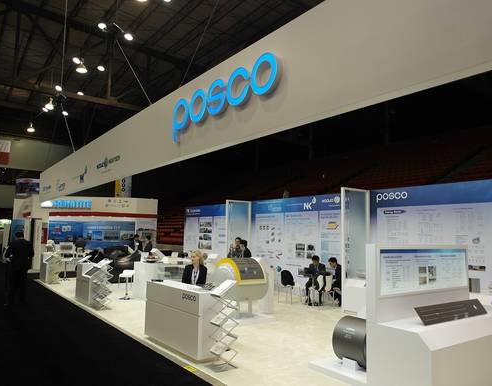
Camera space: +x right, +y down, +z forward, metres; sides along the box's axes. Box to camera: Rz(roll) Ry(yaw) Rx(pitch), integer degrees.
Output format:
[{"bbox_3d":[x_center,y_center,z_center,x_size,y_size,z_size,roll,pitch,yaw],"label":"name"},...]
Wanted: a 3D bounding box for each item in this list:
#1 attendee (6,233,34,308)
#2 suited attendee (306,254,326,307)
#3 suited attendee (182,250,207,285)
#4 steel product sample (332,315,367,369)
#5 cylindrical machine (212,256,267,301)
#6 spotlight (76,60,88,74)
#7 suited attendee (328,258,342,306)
[{"bbox_3d":[-5.572,1.874,9.621,0.620,1.760,0.450,5,-8,-35],"label":"attendee"},{"bbox_3d":[1.771,2.151,9.666,0.550,1.210,0.720,-1,-7,17],"label":"suited attendee"},{"bbox_3d":[-0.831,1.570,6.158,0.450,1.280,0.550,-1,-7,17],"label":"suited attendee"},{"bbox_3d":[1.440,1.862,4.800,0.555,0.555,0.470,6,-8,-38],"label":"steel product sample"},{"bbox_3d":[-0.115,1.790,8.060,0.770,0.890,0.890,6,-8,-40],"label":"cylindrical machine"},{"bbox_3d":[-8.266,-6.354,19.500,0.560,0.480,0.560,1,-6,0],"label":"spotlight"},{"bbox_3d":[2.389,2.152,9.562,0.720,1.200,0.500,5,-8,-35],"label":"suited attendee"}]

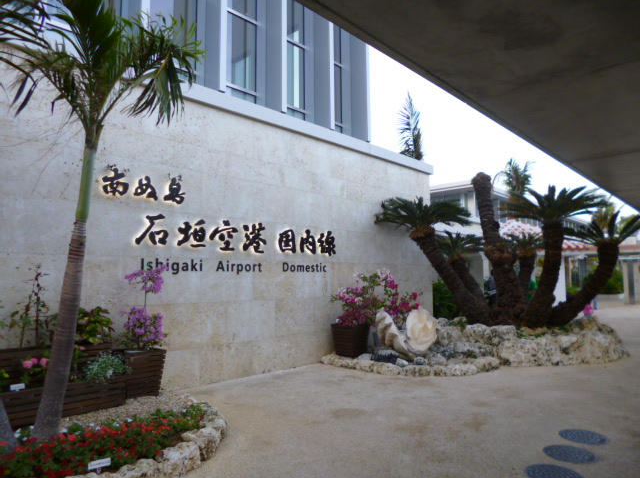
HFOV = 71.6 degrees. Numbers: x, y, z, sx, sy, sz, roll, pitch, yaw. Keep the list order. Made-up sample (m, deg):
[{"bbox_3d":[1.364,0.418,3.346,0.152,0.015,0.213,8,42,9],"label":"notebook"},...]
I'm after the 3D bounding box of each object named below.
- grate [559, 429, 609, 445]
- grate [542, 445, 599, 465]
[{"bbox_3d":[2.408,1.830,4.064,0.401,0.030,0.401,0,-6,0],"label":"grate"},{"bbox_3d":[2.068,1.794,3.665,0.403,0.030,0.403,0,-6,0],"label":"grate"}]

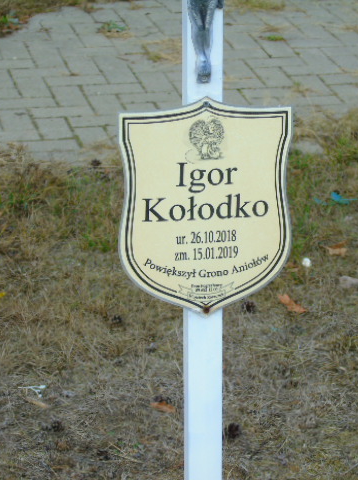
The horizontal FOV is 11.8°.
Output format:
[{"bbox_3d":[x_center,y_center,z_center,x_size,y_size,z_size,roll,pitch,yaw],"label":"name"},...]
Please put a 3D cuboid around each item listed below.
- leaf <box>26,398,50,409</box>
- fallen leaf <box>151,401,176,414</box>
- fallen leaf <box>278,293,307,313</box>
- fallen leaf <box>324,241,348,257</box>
[{"bbox_3d":[-0.291,0.336,3.572,0.060,0.009,0.015,16,27,31],"label":"leaf"},{"bbox_3d":[-0.032,0.344,3.567,0.055,0.015,0.029,11,25,22],"label":"fallen leaf"},{"bbox_3d":[0.265,0.146,4.060,0.039,0.014,0.088,-15,28,-33],"label":"fallen leaf"},{"bbox_3d":[0.392,0.021,4.350,0.062,0.025,0.048,1,23,0],"label":"fallen leaf"}]

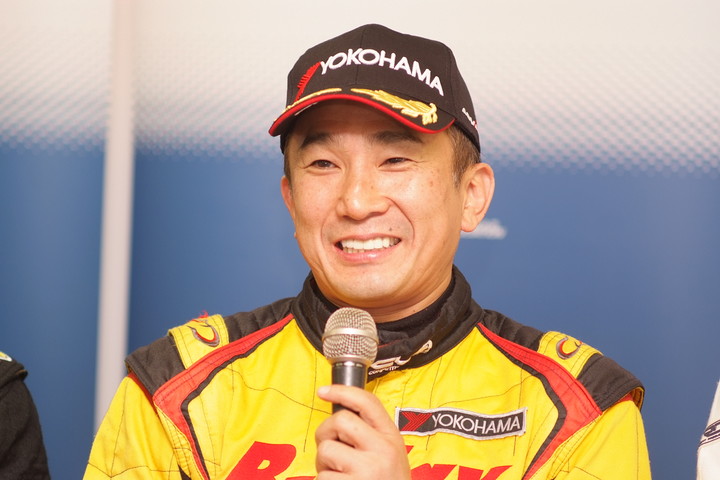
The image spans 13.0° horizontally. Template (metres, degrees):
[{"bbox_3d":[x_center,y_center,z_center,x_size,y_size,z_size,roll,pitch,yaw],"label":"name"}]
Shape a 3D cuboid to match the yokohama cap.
[{"bbox_3d":[0.012,-0.131,2.790,0.178,0.122,0.258,-1,-6,13],"label":"yokohama cap"}]

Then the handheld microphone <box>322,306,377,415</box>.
[{"bbox_3d":[-0.011,0.159,2.680,0.049,0.210,0.049,2,-15,0],"label":"handheld microphone"}]

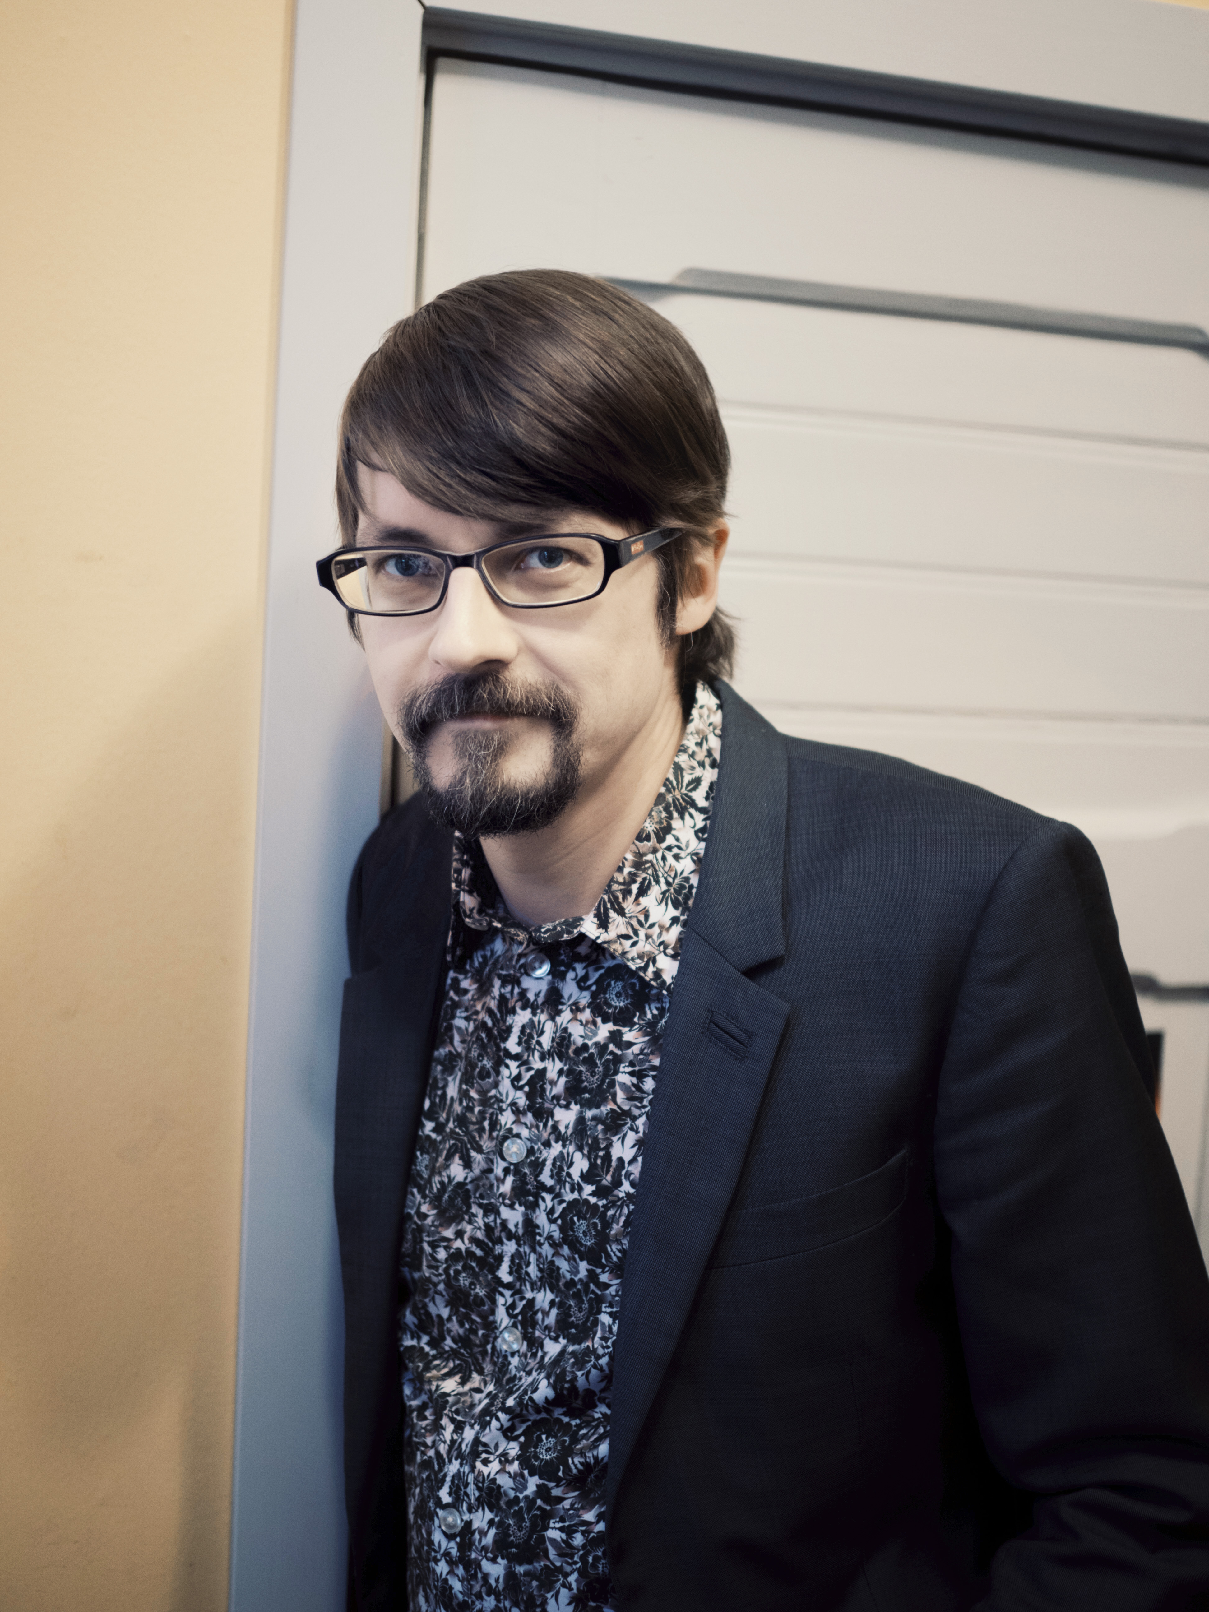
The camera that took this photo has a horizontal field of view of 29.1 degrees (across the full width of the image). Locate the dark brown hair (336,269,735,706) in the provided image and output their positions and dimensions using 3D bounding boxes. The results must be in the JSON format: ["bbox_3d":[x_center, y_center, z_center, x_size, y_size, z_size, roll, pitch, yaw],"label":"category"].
[{"bbox_3d":[-0.031,-0.144,1.080,0.178,0.208,0.212,-4,7,17],"label":"dark brown hair"}]

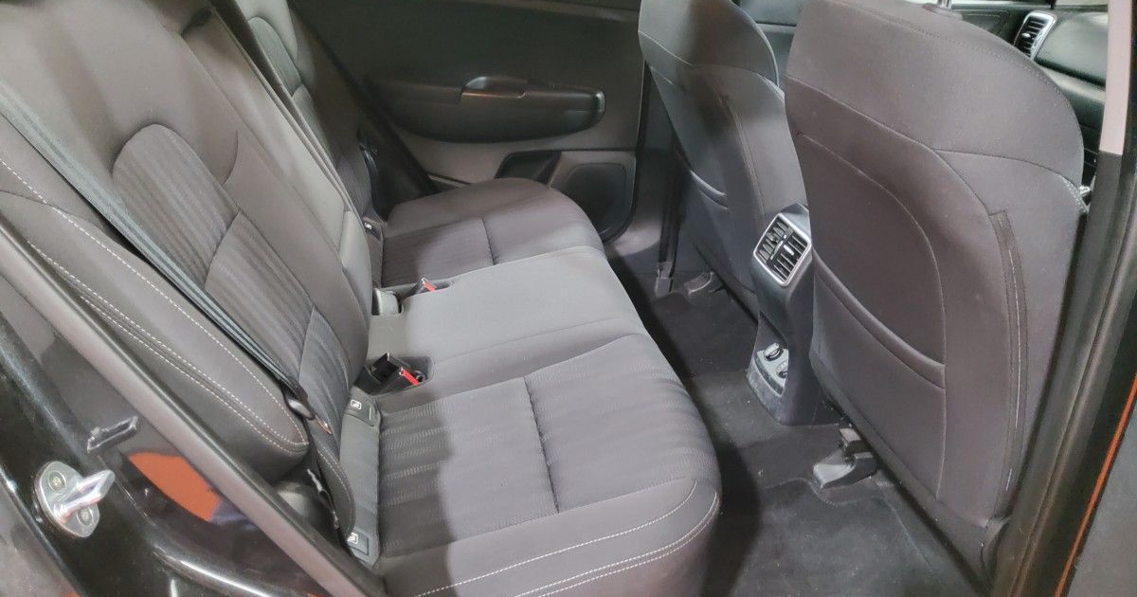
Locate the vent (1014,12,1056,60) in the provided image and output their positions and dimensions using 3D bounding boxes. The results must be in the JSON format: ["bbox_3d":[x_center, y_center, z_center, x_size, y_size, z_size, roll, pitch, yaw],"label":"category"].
[{"bbox_3d":[1.142,-0.643,2.107,0.032,0.112,0.098,14,23,-18],"label":"vent"}]

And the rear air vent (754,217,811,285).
[{"bbox_3d":[0.382,-0.086,1.501,0.025,0.088,0.132,20,21,-21],"label":"rear air vent"}]

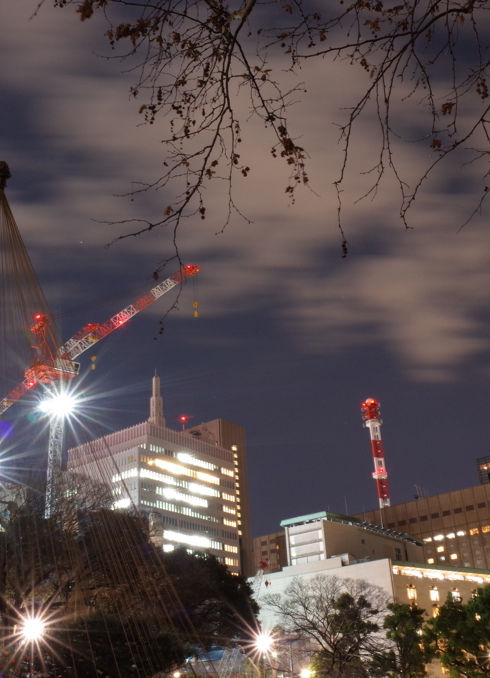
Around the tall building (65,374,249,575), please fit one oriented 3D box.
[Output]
[{"bbox_3d":[-26.980,67.566,237.493,36.000,104.000,41.000,-23,-33,33],"label":"tall building"}]

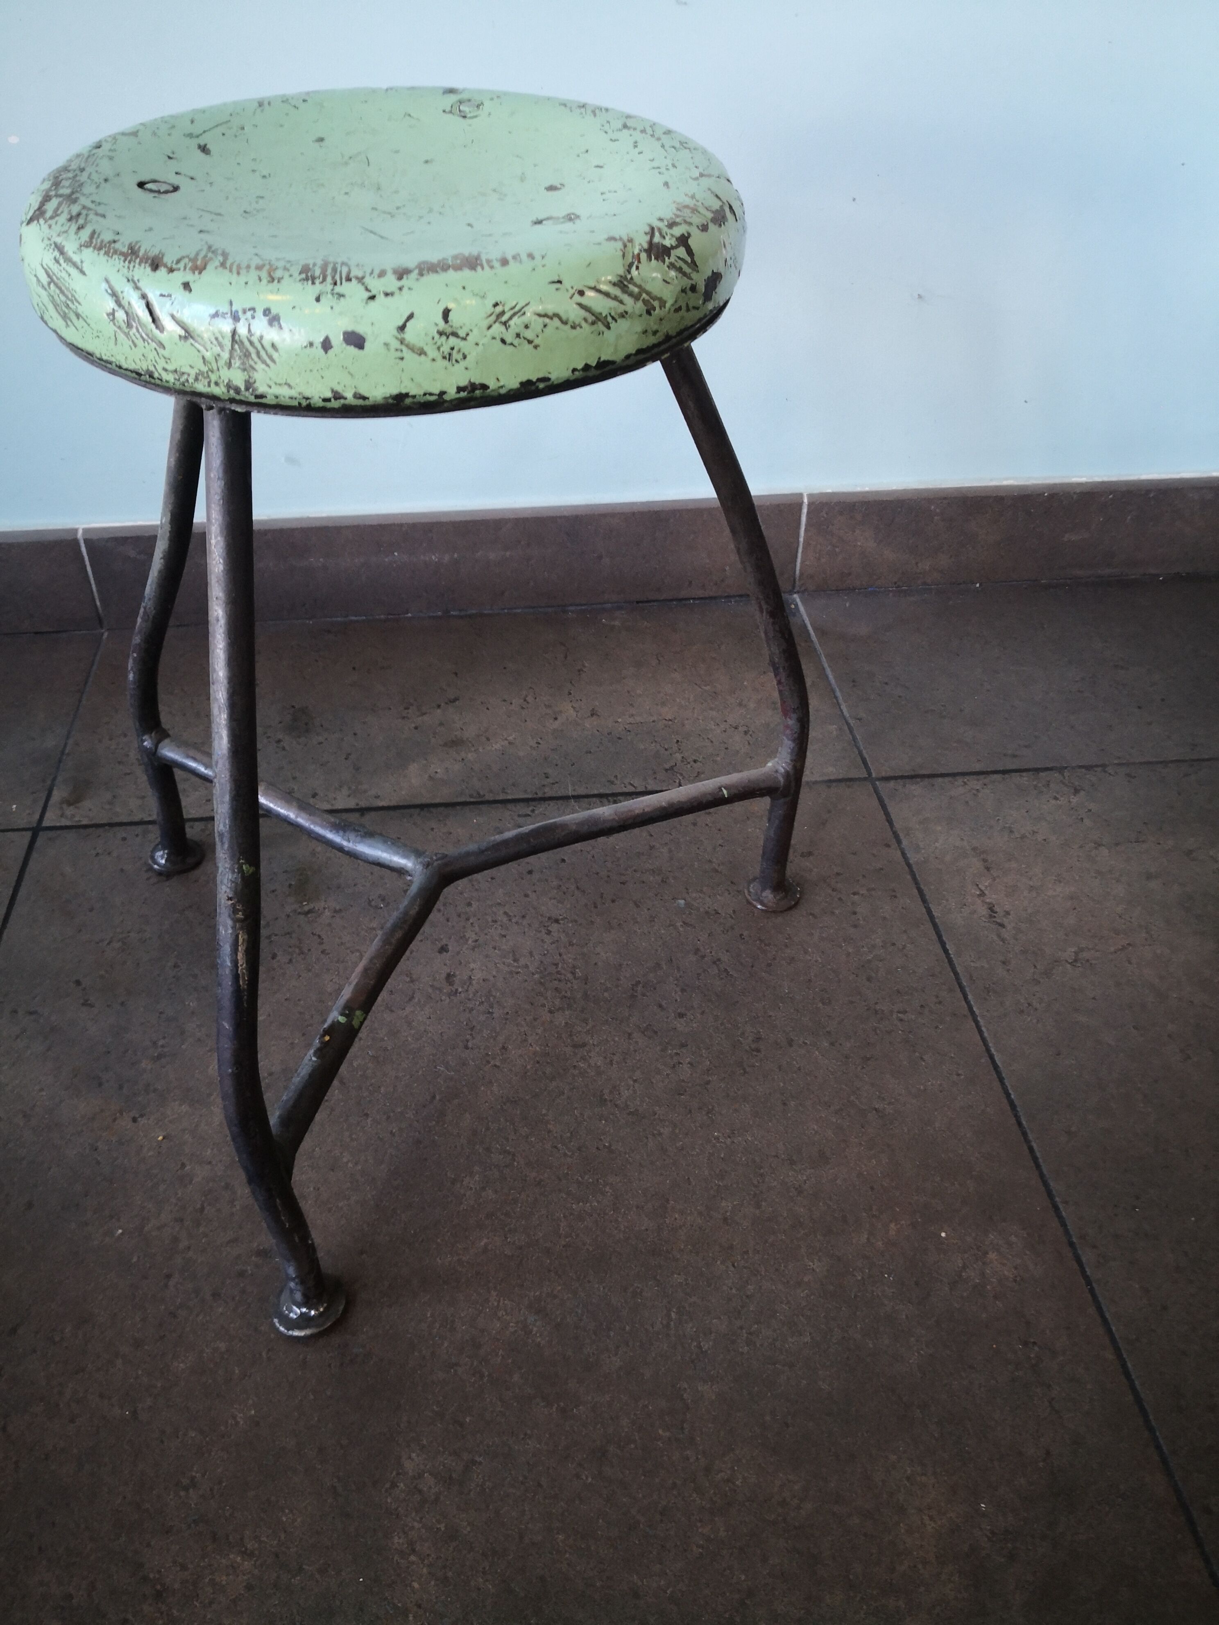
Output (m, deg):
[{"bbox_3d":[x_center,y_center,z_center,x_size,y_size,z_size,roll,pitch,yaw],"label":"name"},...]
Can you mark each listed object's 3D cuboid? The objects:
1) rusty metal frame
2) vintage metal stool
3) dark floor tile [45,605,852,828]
[{"bbox_3d":[-0.109,-0.015,0.607,0.446,0.421,0.360,5,41,5],"label":"rusty metal frame"},{"bbox_3d":[-0.108,-0.040,0.597,0.446,0.472,0.379,5,41,5],"label":"vintage metal stool"},{"bbox_3d":[-0.117,-0.088,1.023,0.601,0.010,0.260,-4,41,-5],"label":"dark floor tile"}]

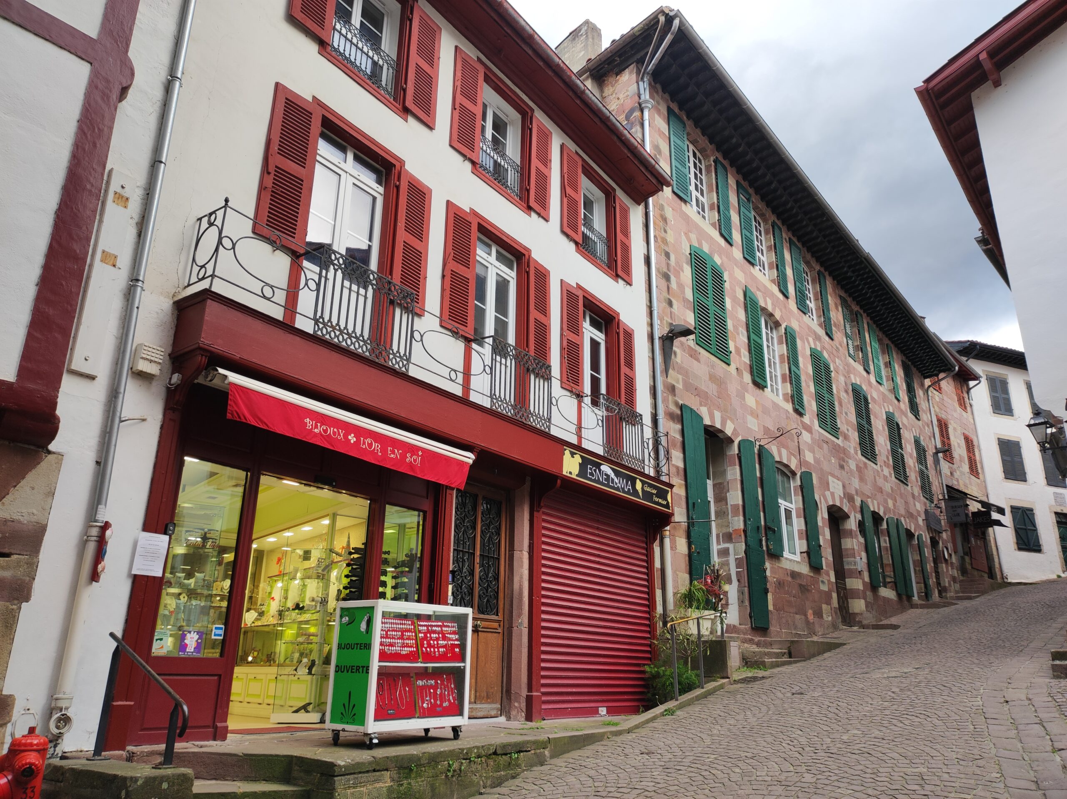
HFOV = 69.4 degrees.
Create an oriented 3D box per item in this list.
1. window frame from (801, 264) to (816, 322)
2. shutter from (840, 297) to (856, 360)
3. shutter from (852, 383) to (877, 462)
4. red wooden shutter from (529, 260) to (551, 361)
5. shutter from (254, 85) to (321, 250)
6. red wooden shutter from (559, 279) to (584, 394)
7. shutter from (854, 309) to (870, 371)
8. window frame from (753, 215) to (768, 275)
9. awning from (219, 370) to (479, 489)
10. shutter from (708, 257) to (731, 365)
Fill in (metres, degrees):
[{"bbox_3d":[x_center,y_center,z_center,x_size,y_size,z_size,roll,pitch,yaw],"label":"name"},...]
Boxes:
[{"bbox_3d":[7.971,-3.138,22.635,0.090,2.020,1.340,-15,-25,37],"label":"window frame"},{"bbox_3d":[8.968,-1.992,21.932,0.050,1.848,0.609,-15,-25,37],"label":"shutter"},{"bbox_3d":[9.720,0.723,22.586,0.060,2.191,1.417,-15,-25,37],"label":"shutter"},{"bbox_3d":[0.101,-1.167,11.103,0.055,1.770,0.555,-14,-24,34],"label":"red wooden shutter"},{"bbox_3d":[-2.489,-2.376,7.833,0.055,1.760,0.550,-14,-24,34],"label":"shutter"},{"bbox_3d":[0.560,-0.882,11.073,0.050,1.664,0.527,-16,-26,38],"label":"red wooden shutter"},{"bbox_3d":[9.705,-1.684,22.643,0.050,1.851,0.580,-15,-25,37],"label":"shutter"},{"bbox_3d":[5.534,-3.964,19.174,0.080,1.740,1.240,-15,-25,37],"label":"window frame"},{"bbox_3d":[-1.691,0.387,7.515,0.300,0.490,3.060,-14,-24,34],"label":"awning"},{"bbox_3d":[3.861,-1.852,15.967,0.060,2.266,0.668,-15,-25,37],"label":"shutter"}]

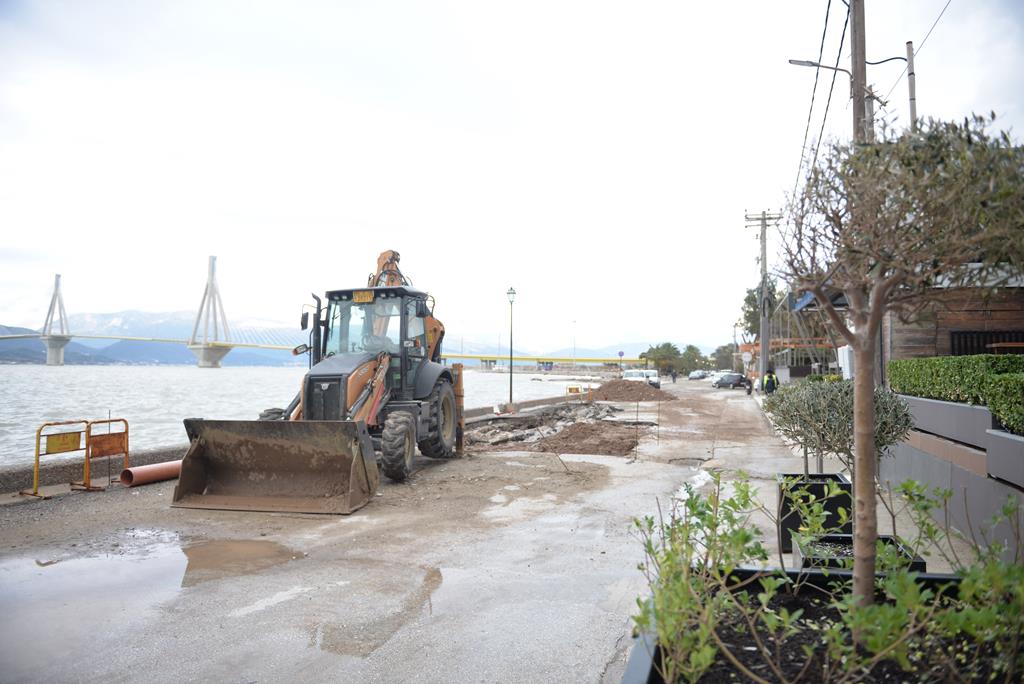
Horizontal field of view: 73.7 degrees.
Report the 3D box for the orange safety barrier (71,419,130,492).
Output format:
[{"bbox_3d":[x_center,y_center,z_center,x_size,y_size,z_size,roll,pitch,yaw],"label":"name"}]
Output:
[{"bbox_3d":[-5.613,1.543,9.540,0.520,0.930,0.740,0,-2,13],"label":"orange safety barrier"}]

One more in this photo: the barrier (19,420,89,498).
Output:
[{"bbox_3d":[-6.005,1.519,9.138,0.580,0.940,0.800,0,-2,16],"label":"barrier"}]

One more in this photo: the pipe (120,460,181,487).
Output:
[{"bbox_3d":[-4.772,1.922,10.576,0.255,0.255,2.500,0,-2,24],"label":"pipe"}]

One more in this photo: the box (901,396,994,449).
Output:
[{"bbox_3d":[4.942,0.827,7.545,0.460,0.380,3.188,0,-2,16],"label":"box"}]

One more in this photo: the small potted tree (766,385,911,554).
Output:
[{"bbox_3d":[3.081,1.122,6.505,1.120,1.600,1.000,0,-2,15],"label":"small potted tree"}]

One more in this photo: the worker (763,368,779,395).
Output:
[{"bbox_3d":[9.454,1.849,24.967,0.580,1.760,0.420,0,-2,18],"label":"worker"}]

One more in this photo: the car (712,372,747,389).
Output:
[{"bbox_3d":[20.568,3.701,64.000,1.720,1.460,4.050,1,-2,-18],"label":"car"}]

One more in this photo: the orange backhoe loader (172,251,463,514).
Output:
[{"bbox_3d":[-2.511,0.153,10.948,2.320,3.900,5.750,0,-2,8],"label":"orange backhoe loader"}]

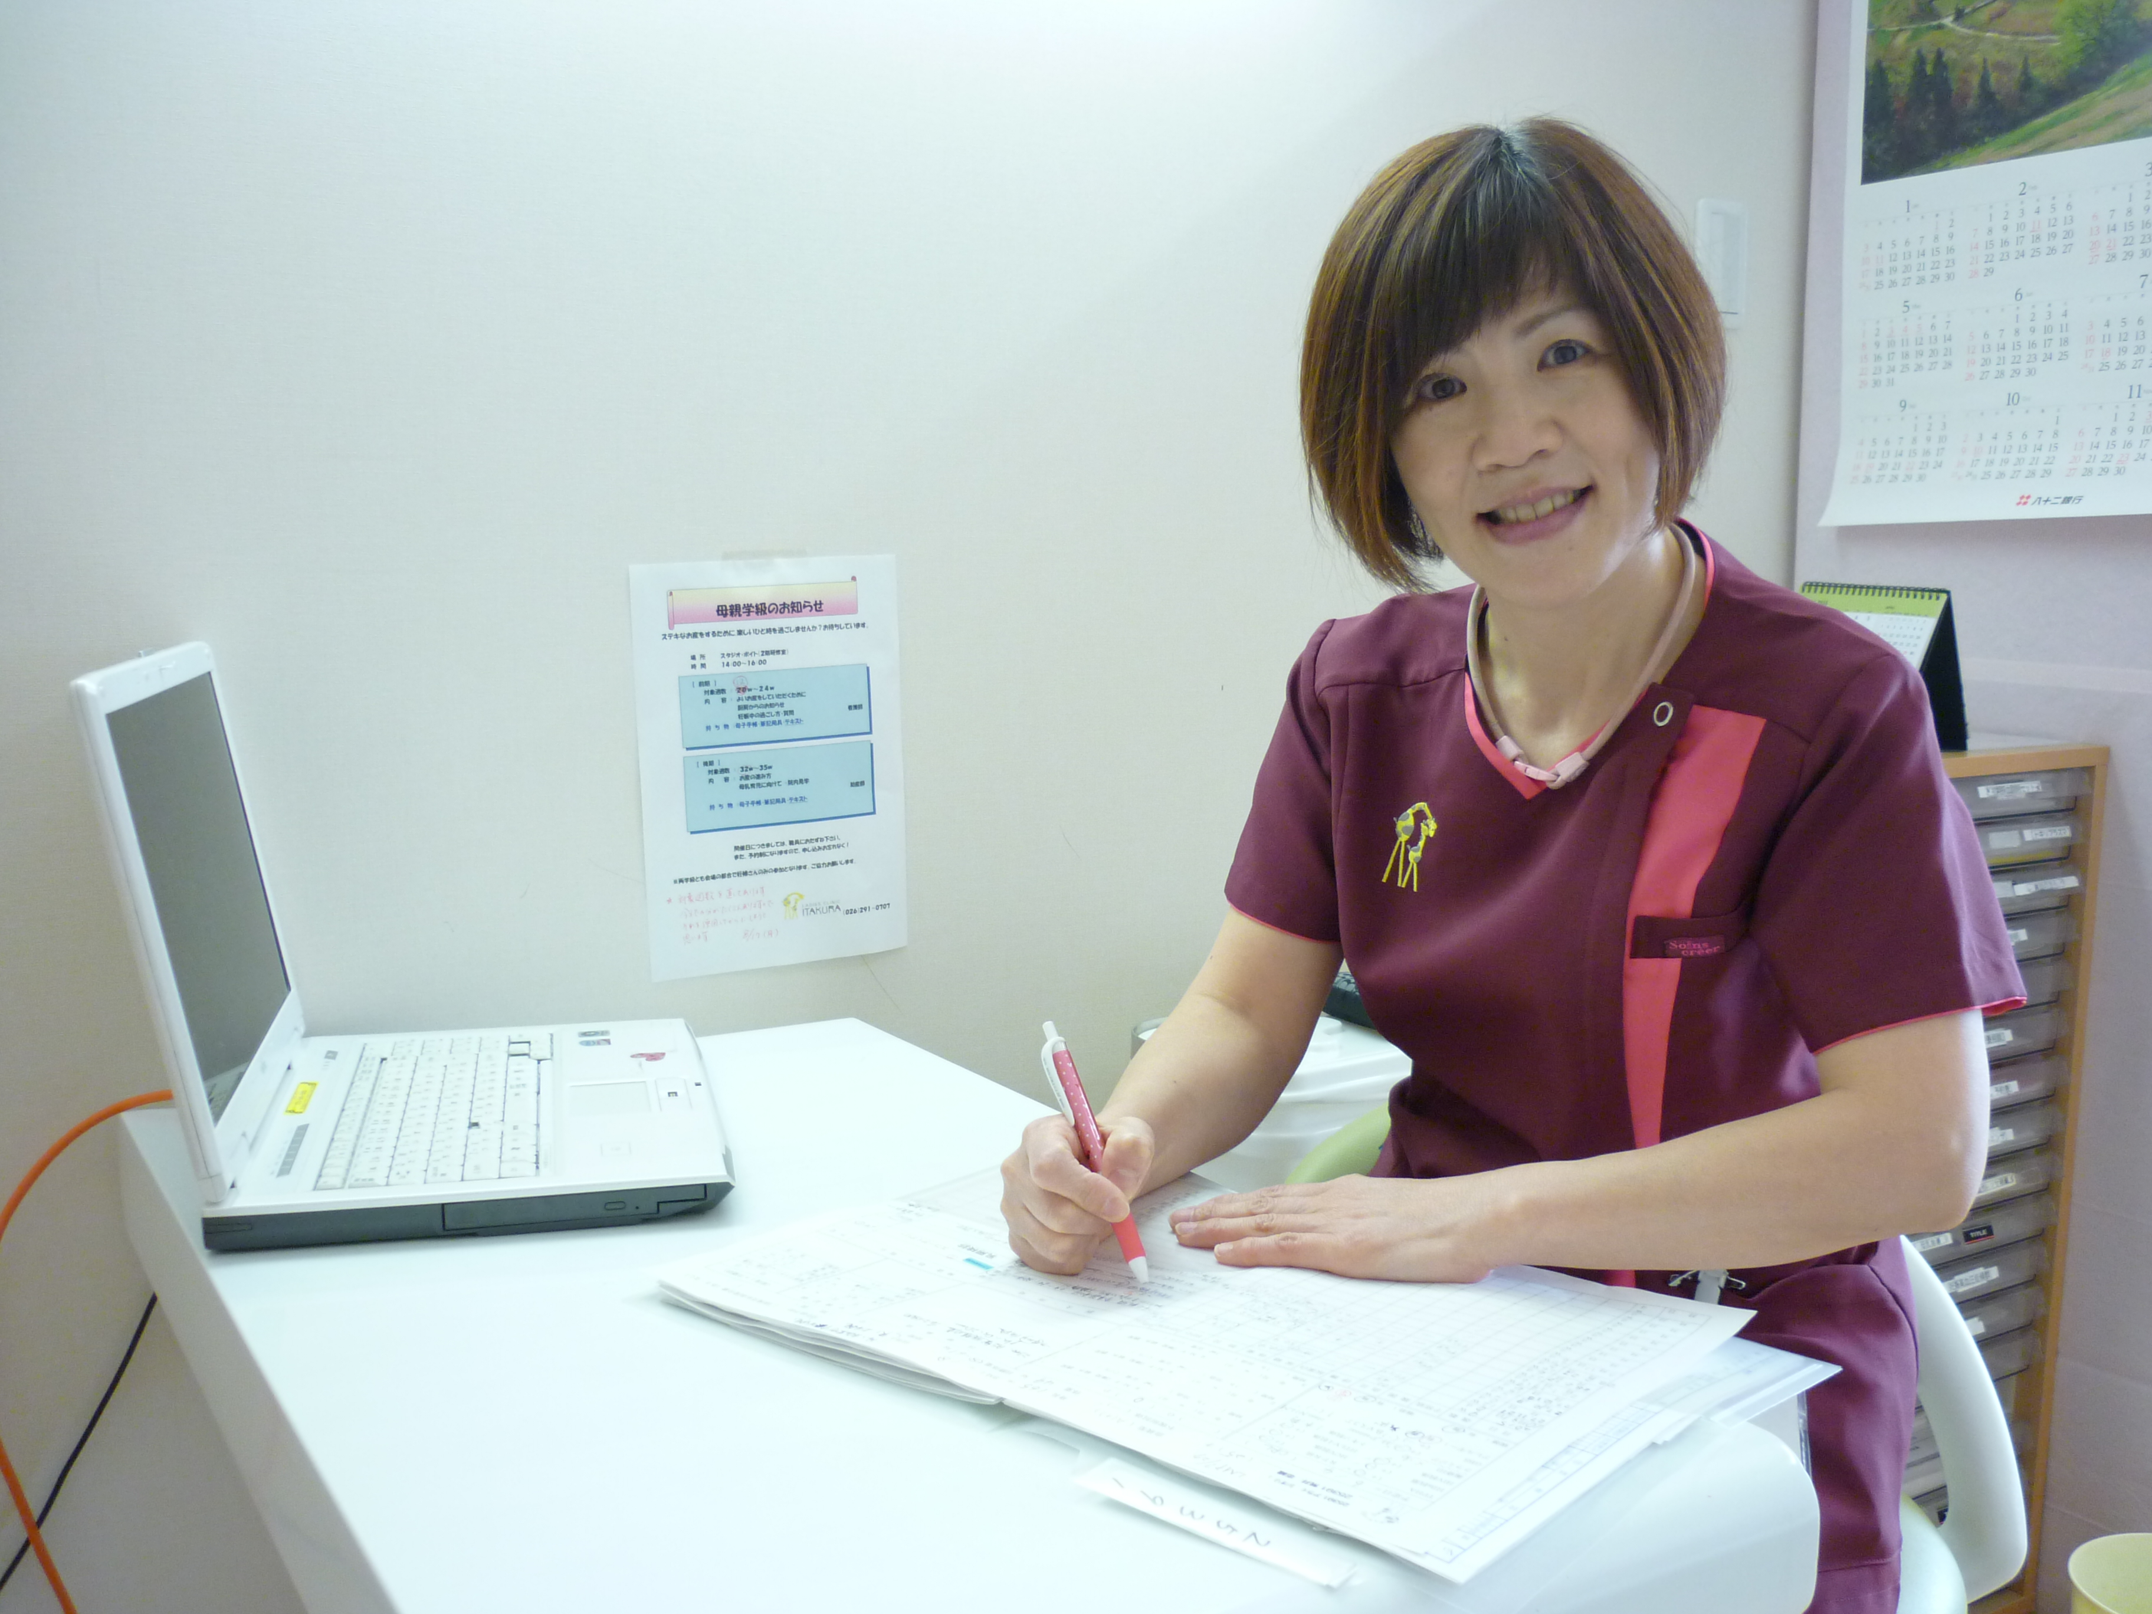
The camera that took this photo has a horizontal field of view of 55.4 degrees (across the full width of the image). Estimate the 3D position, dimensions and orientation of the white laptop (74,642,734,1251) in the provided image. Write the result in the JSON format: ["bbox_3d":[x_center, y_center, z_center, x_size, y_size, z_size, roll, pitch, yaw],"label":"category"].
[{"bbox_3d":[-0.373,0.057,1.196,0.311,0.288,0.350,-1,8,-15],"label":"white laptop"}]

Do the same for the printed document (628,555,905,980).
[{"bbox_3d":[-0.220,-0.031,1.509,0.210,0.297,0.004,-6,10,-32],"label":"printed document"}]

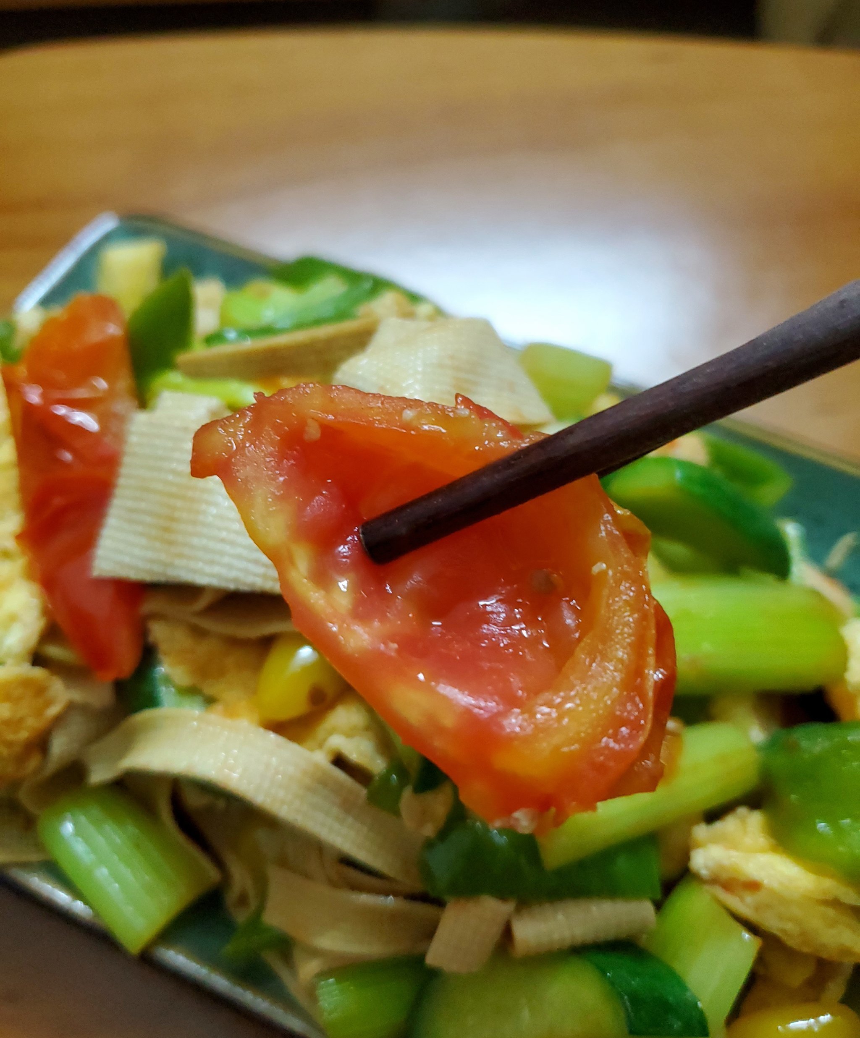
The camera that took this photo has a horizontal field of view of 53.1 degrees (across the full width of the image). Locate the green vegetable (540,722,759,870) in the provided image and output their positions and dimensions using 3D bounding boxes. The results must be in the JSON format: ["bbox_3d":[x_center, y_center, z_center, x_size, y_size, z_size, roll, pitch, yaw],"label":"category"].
[{"bbox_3d":[0.043,0.054,0.170,0.041,0.010,0.014,-19,61,-14],"label":"green vegetable"}]

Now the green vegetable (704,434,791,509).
[{"bbox_3d":[0.088,-0.013,0.236,0.019,0.010,0.013,28,61,14],"label":"green vegetable"}]

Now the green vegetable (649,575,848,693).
[{"bbox_3d":[0.069,0.026,0.196,0.044,0.013,0.020,1,58,-6],"label":"green vegetable"}]

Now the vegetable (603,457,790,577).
[{"bbox_3d":[0.067,0.000,0.216,0.039,0.017,0.013,19,59,5],"label":"vegetable"}]

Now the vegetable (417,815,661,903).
[{"bbox_3d":[0.022,0.067,0.169,0.045,0.009,0.014,1,58,-2],"label":"vegetable"}]

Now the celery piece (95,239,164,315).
[{"bbox_3d":[-0.089,-0.072,0.257,0.017,0.010,0.020,0,64,-3],"label":"celery piece"}]

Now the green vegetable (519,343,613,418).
[{"bbox_3d":[0.037,-0.038,0.237,0.022,0.012,0.014,15,59,6],"label":"green vegetable"}]

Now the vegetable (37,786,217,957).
[{"bbox_3d":[-0.058,0.067,0.167,0.026,0.010,0.019,44,65,9],"label":"vegetable"}]

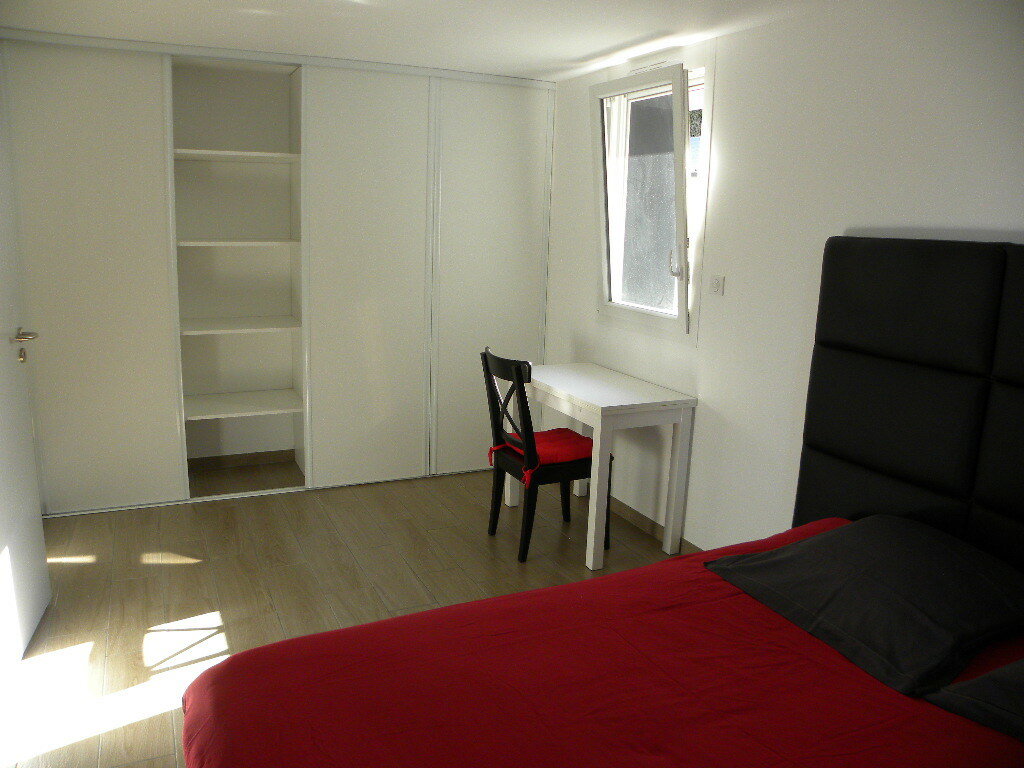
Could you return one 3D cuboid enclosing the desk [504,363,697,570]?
[{"bbox_3d":[0.392,0.354,3.767,0.508,0.740,0.905,-4,13,-25],"label":"desk"}]

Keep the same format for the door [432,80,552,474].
[{"bbox_3d":[-0.131,-0.577,4.496,0.710,2.200,0.050,-4,13,-24],"label":"door"}]

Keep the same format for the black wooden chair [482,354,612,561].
[{"bbox_3d":[0.184,0.303,3.570,0.520,0.910,0.430,-4,13,-24],"label":"black wooden chair"}]

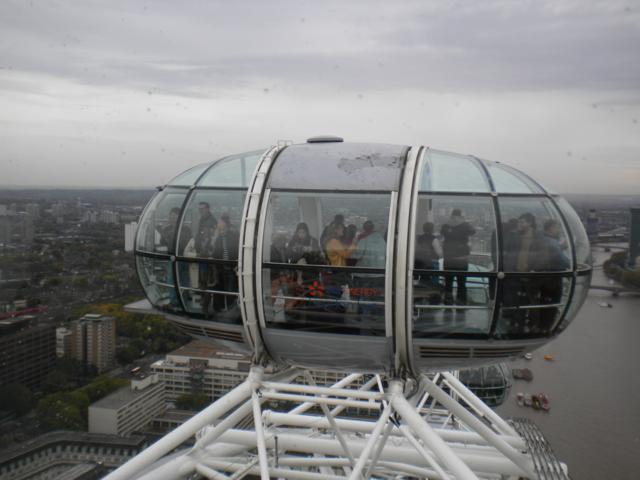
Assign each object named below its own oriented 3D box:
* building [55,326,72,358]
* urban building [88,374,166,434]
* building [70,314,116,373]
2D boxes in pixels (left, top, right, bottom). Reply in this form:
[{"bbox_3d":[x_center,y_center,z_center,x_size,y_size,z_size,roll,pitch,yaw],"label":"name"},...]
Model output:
[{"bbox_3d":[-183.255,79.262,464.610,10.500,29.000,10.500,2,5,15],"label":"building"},{"bbox_3d":[-104.319,91.878,353.685,16.500,22.400,49.000,2,5,14],"label":"urban building"},{"bbox_3d":[-164.439,74.194,470.194,24.500,38.500,19.000,2,5,15],"label":"building"}]

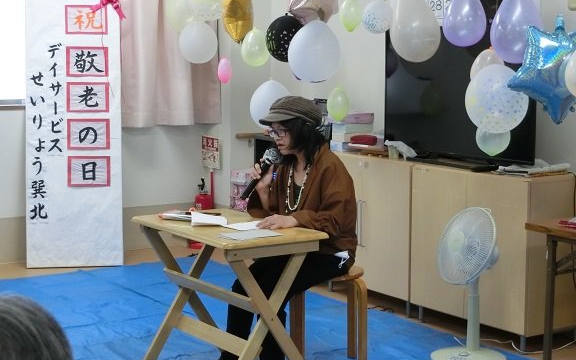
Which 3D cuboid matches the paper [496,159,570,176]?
[{"bbox_3d":[1.185,-0.057,5.615,0.280,0.045,0.250,-4,7,-32],"label":"paper"}]

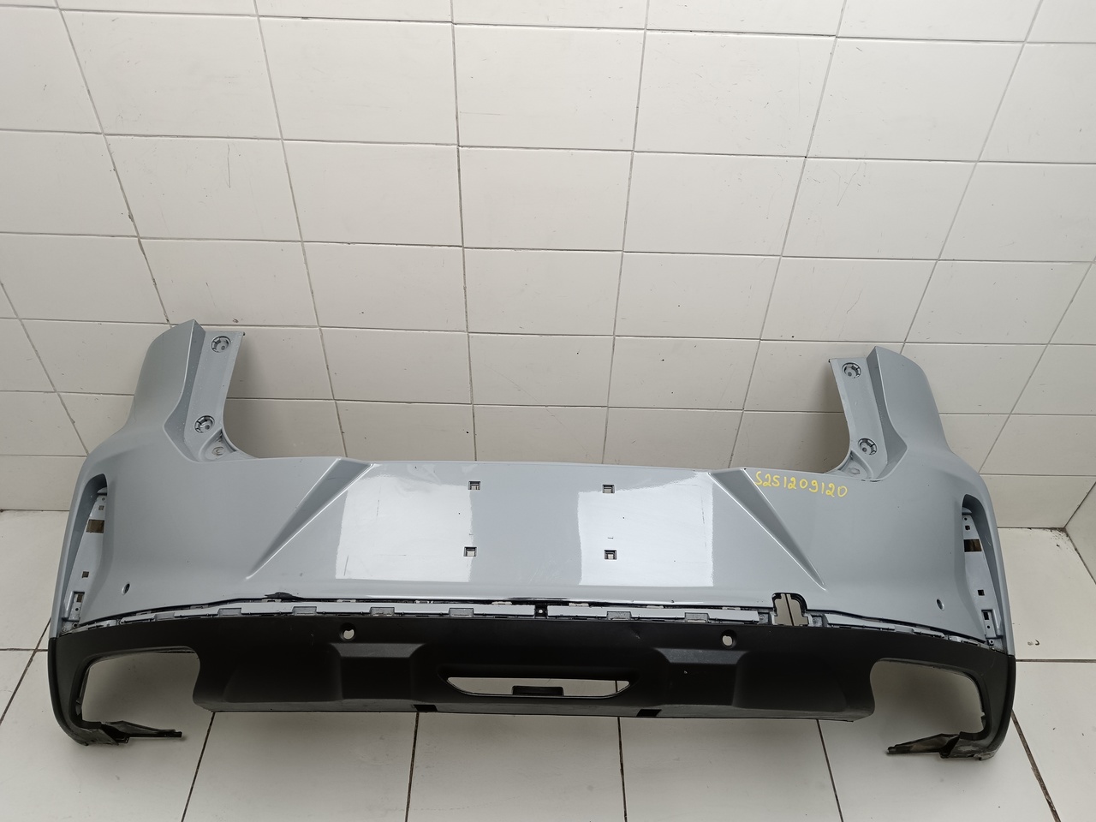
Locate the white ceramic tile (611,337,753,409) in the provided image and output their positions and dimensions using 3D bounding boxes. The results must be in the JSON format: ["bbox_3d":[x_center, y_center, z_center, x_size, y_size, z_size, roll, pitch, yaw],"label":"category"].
[{"bbox_3d":[0.284,-0.082,1.832,0.300,0.200,0.009,1,43,-1],"label":"white ceramic tile"}]

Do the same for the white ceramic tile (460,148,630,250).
[{"bbox_3d":[-0.006,-0.383,1.550,0.300,0.200,0.009,1,43,-1],"label":"white ceramic tile"}]

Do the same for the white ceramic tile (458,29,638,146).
[{"bbox_3d":[0.000,-0.530,1.411,0.300,0.200,0.009,1,43,-1],"label":"white ceramic tile"}]

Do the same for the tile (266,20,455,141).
[{"bbox_3d":[-0.302,-0.537,1.405,0.300,0.200,0.009,1,43,-1],"label":"tile"}]

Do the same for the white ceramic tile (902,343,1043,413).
[{"bbox_3d":[0.887,-0.068,1.844,0.300,0.200,0.009,1,43,-1],"label":"white ceramic tile"}]

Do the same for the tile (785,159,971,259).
[{"bbox_3d":[0.598,-0.369,1.560,0.300,0.200,0.009,1,43,-1],"label":"tile"}]

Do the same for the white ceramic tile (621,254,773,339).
[{"bbox_3d":[0.290,-0.229,1.694,0.300,0.200,0.009,1,43,-1],"label":"white ceramic tile"}]

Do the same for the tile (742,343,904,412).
[{"bbox_3d":[0.586,-0.075,1.838,0.300,0.200,0.009,1,43,-1],"label":"tile"}]

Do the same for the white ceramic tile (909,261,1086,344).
[{"bbox_3d":[0.893,-0.214,1.705,0.300,0.200,0.009,1,43,-1],"label":"white ceramic tile"}]

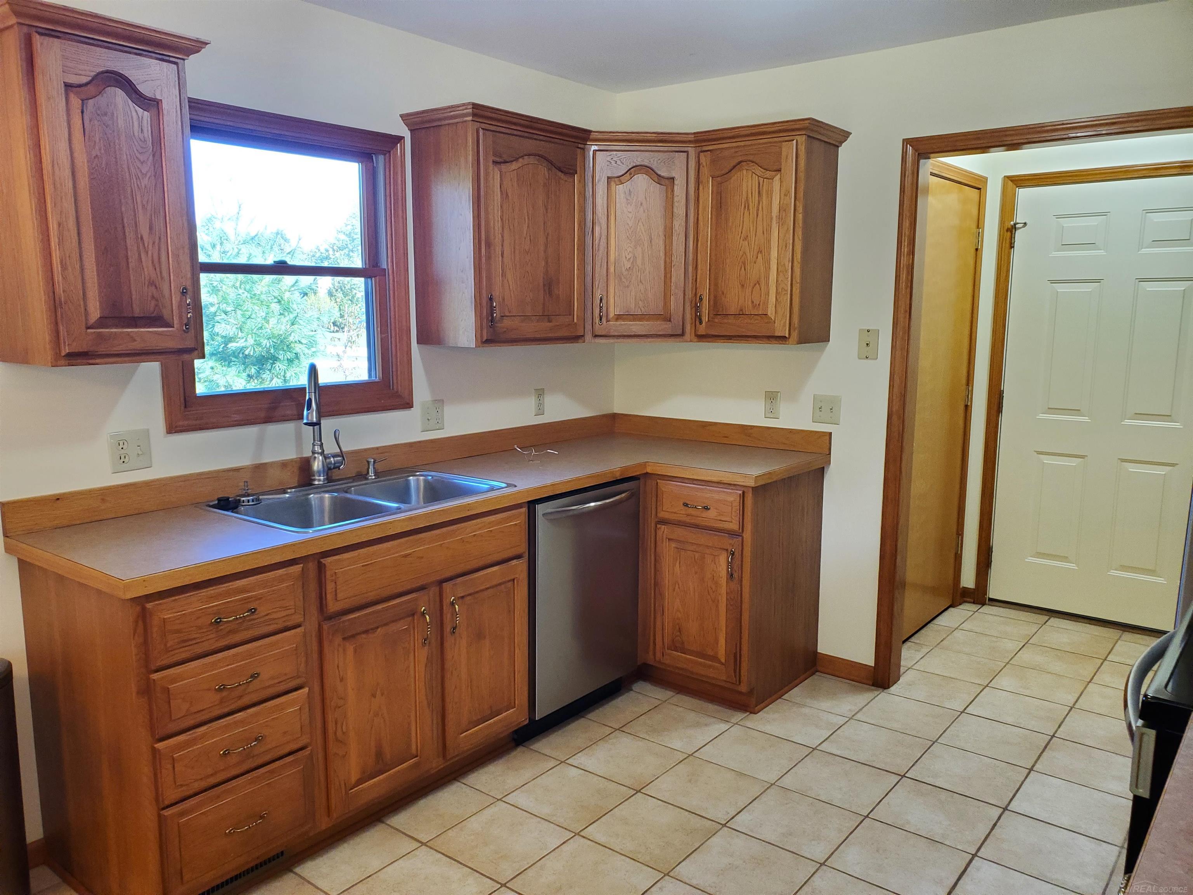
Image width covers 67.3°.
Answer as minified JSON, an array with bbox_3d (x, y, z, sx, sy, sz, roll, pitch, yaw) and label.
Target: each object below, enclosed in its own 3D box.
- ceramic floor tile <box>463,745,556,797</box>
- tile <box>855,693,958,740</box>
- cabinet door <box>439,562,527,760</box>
[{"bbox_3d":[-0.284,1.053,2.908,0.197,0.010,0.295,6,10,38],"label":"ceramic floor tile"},{"bbox_3d":[1.164,1.004,3.347,0.304,0.010,0.298,6,10,38],"label":"tile"},{"bbox_3d":[-0.351,0.661,2.844,0.022,0.558,0.367,6,11,39],"label":"cabinet door"}]

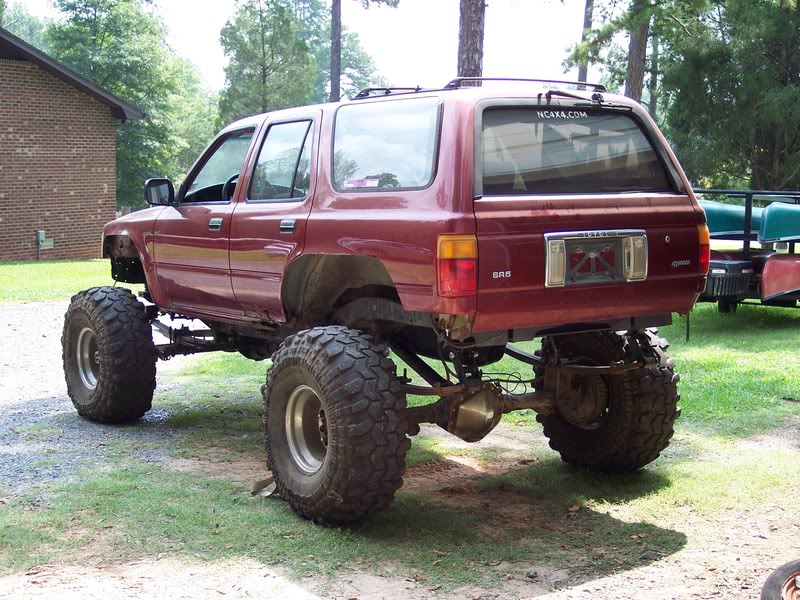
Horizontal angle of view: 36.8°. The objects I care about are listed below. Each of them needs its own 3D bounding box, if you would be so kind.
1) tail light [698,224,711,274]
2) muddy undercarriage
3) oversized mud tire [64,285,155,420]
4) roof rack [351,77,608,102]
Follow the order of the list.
[{"bbox_3d":[1.488,-0.241,5.947,0.172,0.256,0.110,-4,7,-34],"label":"tail light"},{"bbox_3d":[-0.431,0.433,7.546,2.082,0.950,3.974,-4,7,-34],"label":"muddy undercarriage"},{"bbox_3d":[-2.015,0.385,8.313,0.329,0.932,0.932,-5,7,-36],"label":"oversized mud tire"},{"bbox_3d":[0.416,-1.058,6.110,1.030,0.085,0.920,-4,7,-34],"label":"roof rack"}]

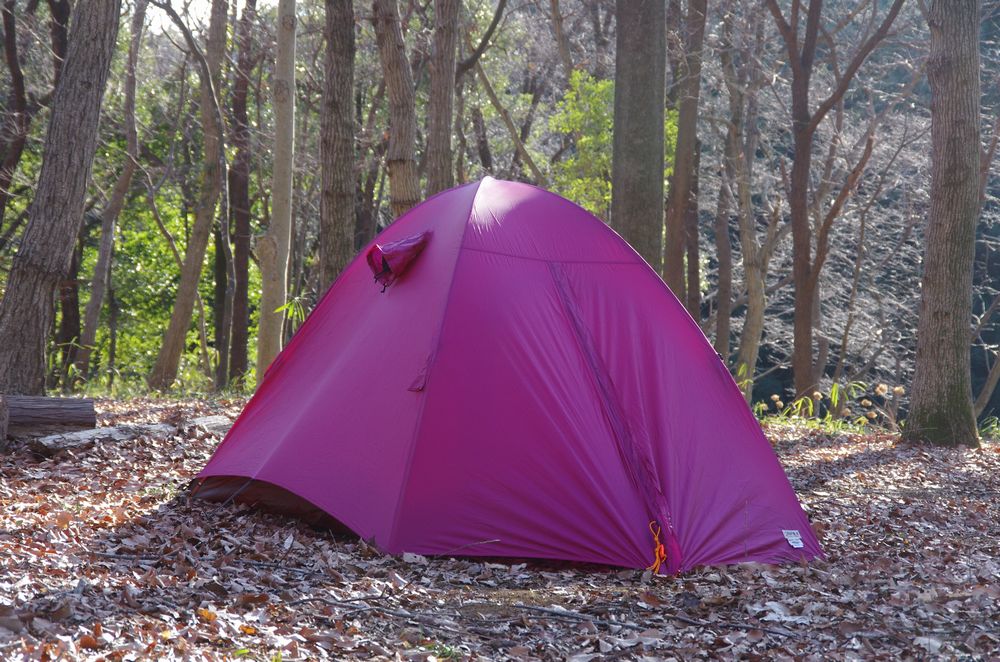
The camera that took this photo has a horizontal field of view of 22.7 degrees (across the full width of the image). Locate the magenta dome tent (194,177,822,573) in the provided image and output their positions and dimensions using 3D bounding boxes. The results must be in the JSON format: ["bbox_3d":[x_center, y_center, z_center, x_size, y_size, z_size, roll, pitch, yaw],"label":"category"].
[{"bbox_3d":[0.018,0.073,8.860,1.600,1.240,2.200,1,1,-24],"label":"magenta dome tent"}]

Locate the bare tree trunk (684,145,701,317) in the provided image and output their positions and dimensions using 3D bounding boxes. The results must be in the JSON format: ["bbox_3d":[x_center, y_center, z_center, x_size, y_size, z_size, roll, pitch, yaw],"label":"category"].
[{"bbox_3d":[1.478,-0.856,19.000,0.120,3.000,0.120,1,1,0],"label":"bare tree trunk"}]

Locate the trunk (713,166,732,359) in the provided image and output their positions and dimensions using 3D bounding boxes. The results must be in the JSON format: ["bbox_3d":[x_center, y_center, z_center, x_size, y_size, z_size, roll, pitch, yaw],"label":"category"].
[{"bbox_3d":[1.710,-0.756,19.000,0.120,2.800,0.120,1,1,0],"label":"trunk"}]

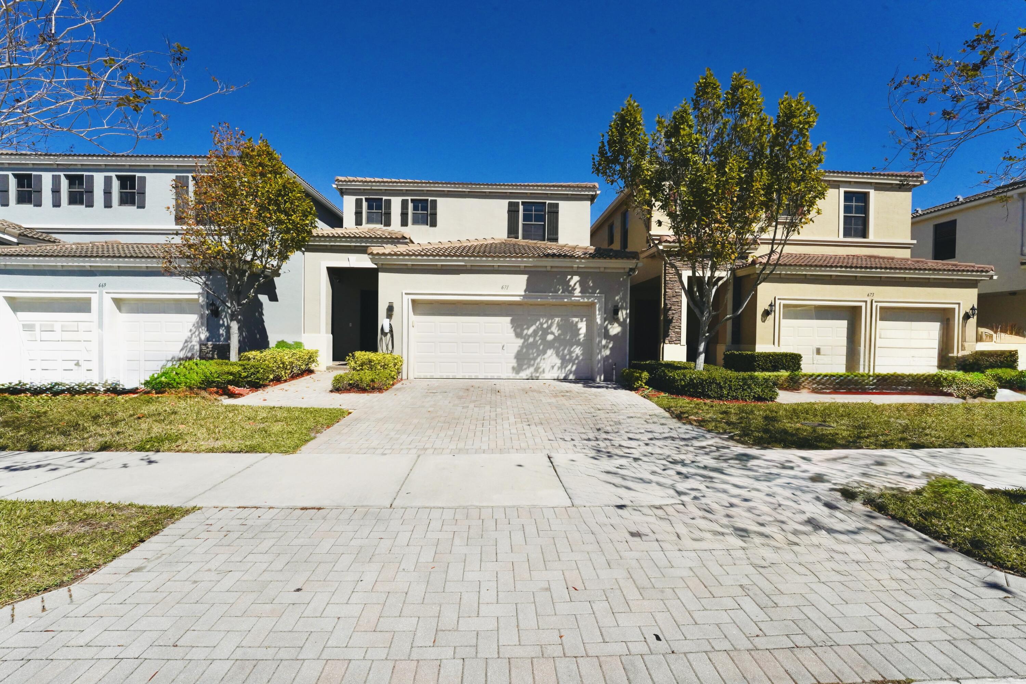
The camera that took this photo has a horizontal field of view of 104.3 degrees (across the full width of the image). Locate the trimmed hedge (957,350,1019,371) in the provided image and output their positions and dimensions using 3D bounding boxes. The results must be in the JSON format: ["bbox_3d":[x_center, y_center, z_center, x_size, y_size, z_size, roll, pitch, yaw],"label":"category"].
[{"bbox_3d":[12.939,0.777,10.963,1.200,0.930,0.650,1,1,-4],"label":"trimmed hedge"}]

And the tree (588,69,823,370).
[{"bbox_3d":[4.541,-2.483,9.221,5.250,7.410,4.850,1,1,-4],"label":"tree"}]

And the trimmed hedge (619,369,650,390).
[{"bbox_3d":[2.900,0.909,9.870,0.630,0.480,0.600,1,1,-4],"label":"trimmed hedge"}]

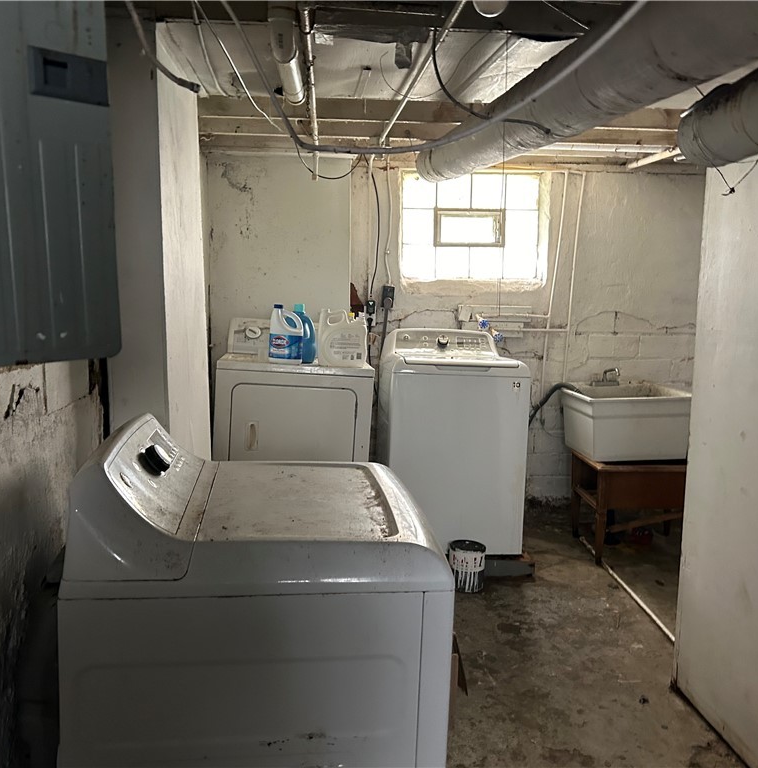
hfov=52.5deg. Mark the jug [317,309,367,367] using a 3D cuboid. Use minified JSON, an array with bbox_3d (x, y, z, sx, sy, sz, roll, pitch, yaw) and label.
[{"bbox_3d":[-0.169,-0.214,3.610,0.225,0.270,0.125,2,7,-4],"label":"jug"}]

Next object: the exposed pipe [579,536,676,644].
[{"bbox_3d":[1.156,0.946,3.683,0.024,0.024,1.244,0,8,-2],"label":"exposed pipe"}]

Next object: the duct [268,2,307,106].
[{"bbox_3d":[-0.311,-1.124,2.699,0.100,0.100,0.850,0,7,-4],"label":"duct"}]

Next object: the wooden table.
[{"bbox_3d":[1.391,0.643,4.146,0.570,0.505,0.450,0,7,-4],"label":"wooden table"}]

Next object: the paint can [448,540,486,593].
[{"bbox_3d":[0.415,0.852,3.580,0.170,0.194,0.170,1,7,0],"label":"paint can"}]

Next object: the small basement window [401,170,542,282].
[{"bbox_3d":[0.538,-0.915,4.470,0.815,0.635,0.100,0,7,-4],"label":"small basement window"}]

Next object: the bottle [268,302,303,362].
[{"bbox_3d":[-0.444,-0.235,3.685,0.162,0.280,0.105,1,8,0],"label":"bottle"}]

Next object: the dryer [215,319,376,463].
[{"bbox_3d":[-0.438,0.233,4.030,0.737,1.090,0.700,1,8,-6],"label":"dryer"}]

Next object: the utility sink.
[{"bbox_3d":[1.291,0.210,4.165,0.530,0.325,0.490,0,8,-7],"label":"utility sink"}]

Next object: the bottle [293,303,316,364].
[{"bbox_3d":[-0.371,-0.238,3.660,0.145,0.285,0.090,2,7,-4],"label":"bottle"}]

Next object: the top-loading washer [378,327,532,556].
[{"bbox_3d":[0.359,0.276,4.086,0.680,1.100,0.680,1,7,-6],"label":"top-loading washer"}]

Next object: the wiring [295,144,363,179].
[{"bbox_3d":[-0.270,-1.215,4.200,0.370,0.180,0.060,0,7,-4],"label":"wiring"}]

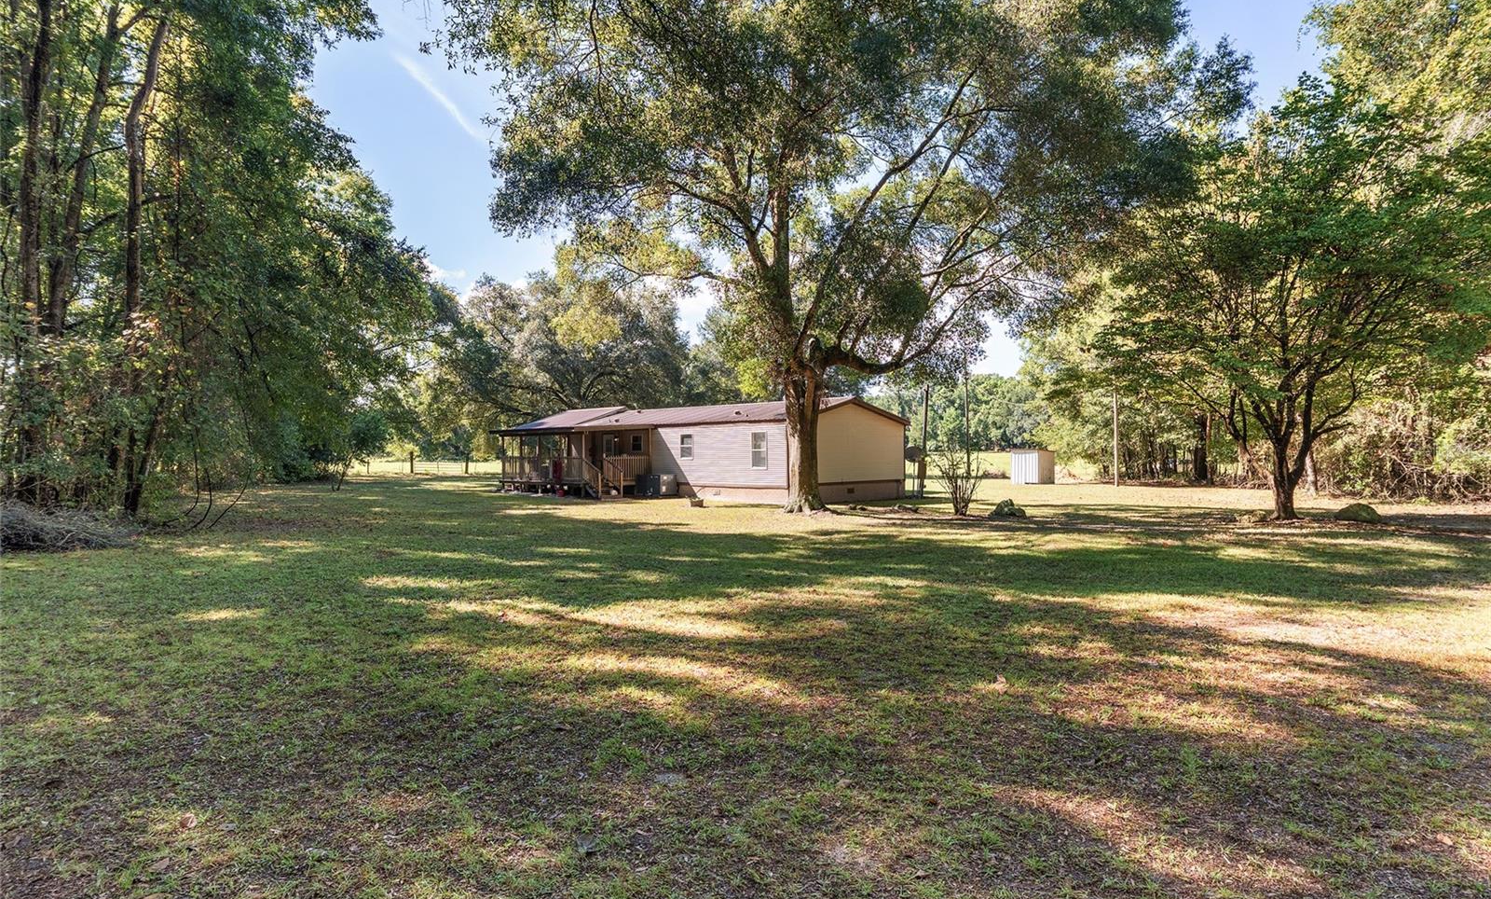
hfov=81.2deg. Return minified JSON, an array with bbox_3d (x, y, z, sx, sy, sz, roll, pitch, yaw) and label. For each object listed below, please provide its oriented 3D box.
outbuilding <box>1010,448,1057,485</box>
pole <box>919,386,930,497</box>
[{"bbox_3d":[18.000,1.070,54.300,2.170,2.120,1.760,0,-1,-44],"label":"outbuilding"},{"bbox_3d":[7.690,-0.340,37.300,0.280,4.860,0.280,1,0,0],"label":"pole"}]

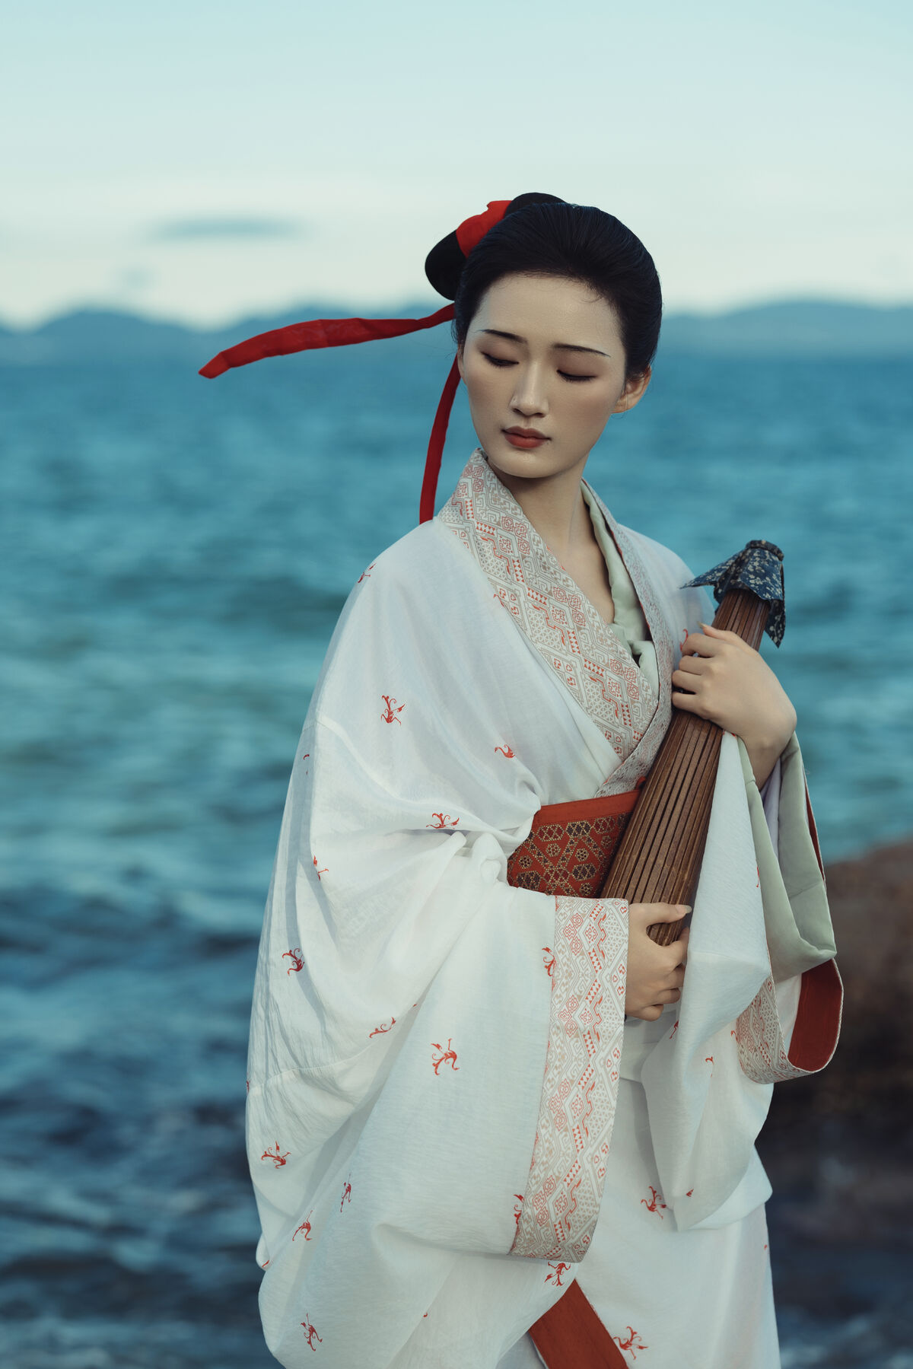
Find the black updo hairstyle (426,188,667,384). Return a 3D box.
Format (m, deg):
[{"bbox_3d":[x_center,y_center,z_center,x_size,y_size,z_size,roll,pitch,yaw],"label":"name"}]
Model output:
[{"bbox_3d":[0.076,-0.334,2.740,0.195,0.185,0.230,9,18,13],"label":"black updo hairstyle"}]

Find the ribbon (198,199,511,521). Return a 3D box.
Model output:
[{"bbox_3d":[-0.087,-0.280,2.820,0.280,0.300,0.130,1,6,4],"label":"ribbon"}]

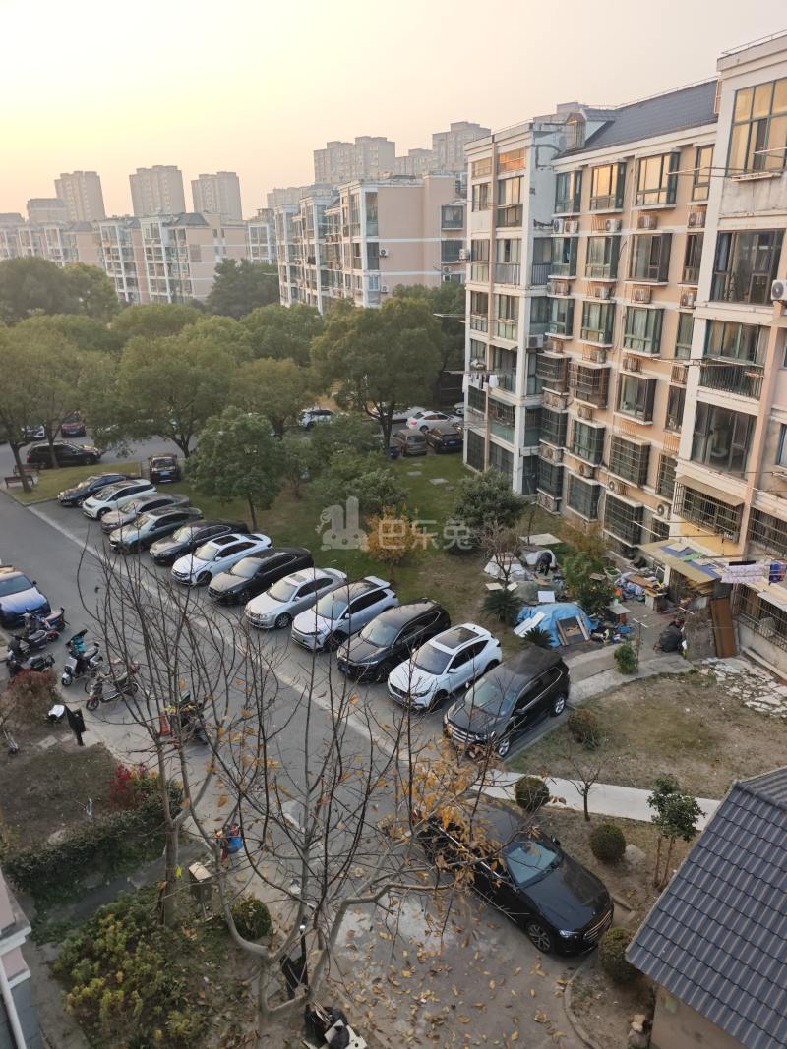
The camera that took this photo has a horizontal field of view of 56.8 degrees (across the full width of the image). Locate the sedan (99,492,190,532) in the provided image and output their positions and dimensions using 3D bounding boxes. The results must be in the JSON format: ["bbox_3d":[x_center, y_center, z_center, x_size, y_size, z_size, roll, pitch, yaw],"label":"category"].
[{"bbox_3d":[-13.943,-0.818,40.989,4.680,1.470,1.810,-20,27,-40],"label":"sedan"}]

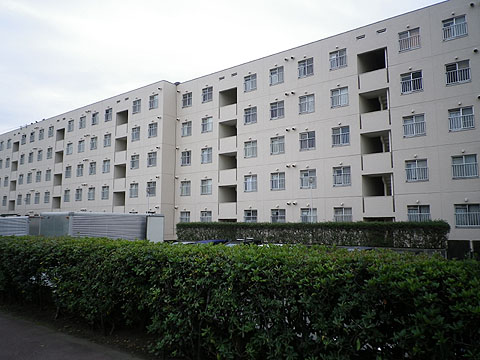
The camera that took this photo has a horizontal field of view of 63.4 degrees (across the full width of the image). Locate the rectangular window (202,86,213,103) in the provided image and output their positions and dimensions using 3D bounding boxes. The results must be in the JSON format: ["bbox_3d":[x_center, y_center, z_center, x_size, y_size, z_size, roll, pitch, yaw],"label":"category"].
[{"bbox_3d":[-2.782,-7.372,33.669,1.206,1.258,0.180,-5,-8,37],"label":"rectangular window"}]

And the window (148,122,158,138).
[{"bbox_3d":[-7.858,-4.474,35.264,1.153,1.258,0.180,-5,-8,37],"label":"window"}]

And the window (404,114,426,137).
[{"bbox_3d":[10.161,-3.171,22.667,1.179,1.234,0.150,-5,-8,37],"label":"window"}]

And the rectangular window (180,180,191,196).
[{"bbox_3d":[-4.920,0.783,35.133,1.197,1.287,0.150,-5,-8,37],"label":"rectangular window"}]

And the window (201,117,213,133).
[{"bbox_3d":[-2.806,-4.733,33.416,1.188,1.246,0.150,-5,-8,37],"label":"window"}]

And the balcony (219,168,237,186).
[{"bbox_3d":[-0.838,-0.182,31.602,1.862,1.329,0.450,-5,-8,37],"label":"balcony"}]

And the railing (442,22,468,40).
[{"bbox_3d":[12.326,-8.516,22.244,1.242,0.835,0.100,-5,-8,37],"label":"railing"}]

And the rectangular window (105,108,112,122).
[{"bbox_3d":[-13.432,-6.631,39.871,1.194,1.246,0.150,-5,-8,37],"label":"rectangular window"}]

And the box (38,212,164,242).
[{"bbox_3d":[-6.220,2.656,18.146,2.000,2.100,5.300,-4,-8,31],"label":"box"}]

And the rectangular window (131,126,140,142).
[{"bbox_3d":[-9.680,-4.265,36.176,1.179,1.265,0.150,-5,-8,37],"label":"rectangular window"}]

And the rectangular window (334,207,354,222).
[{"bbox_3d":[6.755,2.430,25.301,1.198,1.258,0.180,-5,-8,37],"label":"rectangular window"}]

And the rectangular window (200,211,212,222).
[{"bbox_3d":[-2.751,3.177,31.704,1.179,1.234,0.150,-5,-8,37],"label":"rectangular window"}]

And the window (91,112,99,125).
[{"bbox_3d":[-15.894,-6.708,42.547,1.172,1.287,0.150,-5,-8,37],"label":"window"}]

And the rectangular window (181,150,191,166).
[{"bbox_3d":[-4.920,-1.948,35.451,1.197,1.287,0.150,-5,-8,37],"label":"rectangular window"}]

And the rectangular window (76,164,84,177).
[{"bbox_3d":[-17.280,-0.987,42.149,1.194,1.246,0.150,-5,-8,37],"label":"rectangular window"}]

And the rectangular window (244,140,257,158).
[{"bbox_3d":[0.812,-2.382,29.975,1.179,1.227,0.150,-5,-8,37],"label":"rectangular window"}]

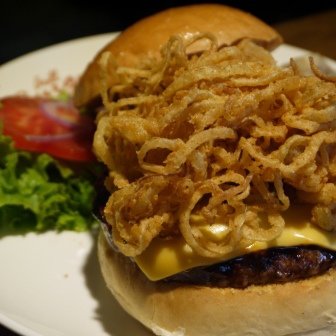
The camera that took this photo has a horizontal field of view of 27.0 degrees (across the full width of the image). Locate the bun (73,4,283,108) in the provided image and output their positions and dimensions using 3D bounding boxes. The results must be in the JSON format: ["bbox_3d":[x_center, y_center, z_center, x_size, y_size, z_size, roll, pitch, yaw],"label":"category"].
[{"bbox_3d":[0.002,-0.059,0.373,0.113,0.038,0.113,-19,-3,0],"label":"bun"}]

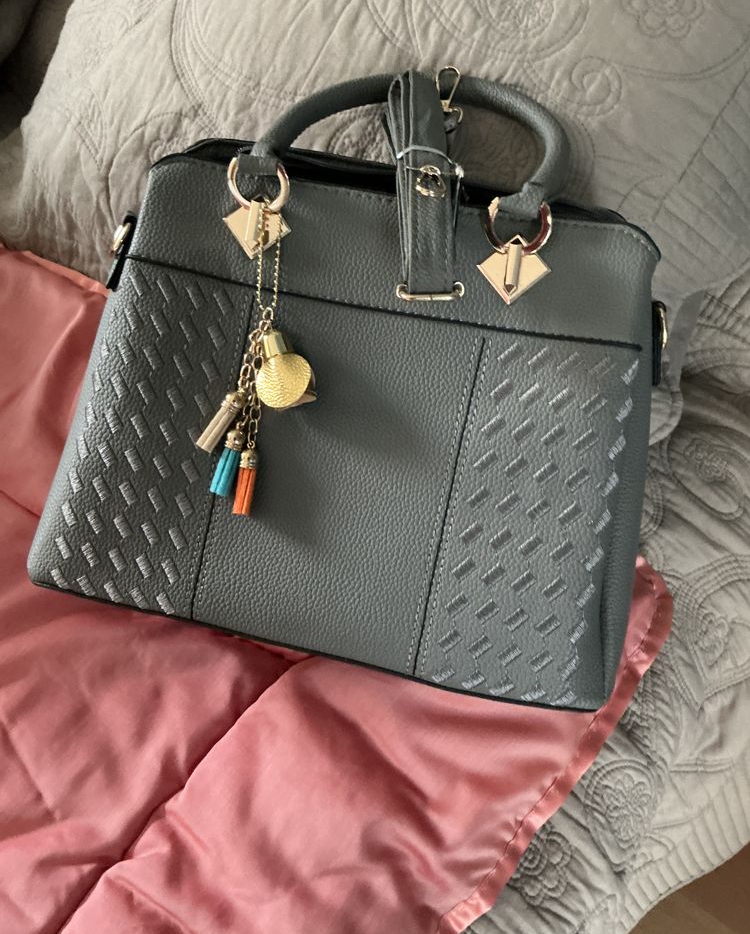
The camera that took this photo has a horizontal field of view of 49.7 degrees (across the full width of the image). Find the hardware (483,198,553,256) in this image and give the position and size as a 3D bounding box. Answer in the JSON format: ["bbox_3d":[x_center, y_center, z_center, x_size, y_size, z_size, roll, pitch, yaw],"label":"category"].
[{"bbox_3d":[0.077,-0.131,0.435,0.036,0.007,0.034,7,91,9],"label":"hardware"}]

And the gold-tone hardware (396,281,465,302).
[{"bbox_3d":[0.030,-0.096,0.443,0.037,0.007,0.011,2,90,9],"label":"gold-tone hardware"}]

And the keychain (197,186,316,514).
[{"bbox_3d":[-0.066,-0.065,0.450,0.064,0.027,0.180,6,91,9],"label":"keychain"}]

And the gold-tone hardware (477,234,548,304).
[{"bbox_3d":[0.075,-0.106,0.436,0.040,0.008,0.038,7,91,9],"label":"gold-tone hardware"}]

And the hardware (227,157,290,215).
[{"bbox_3d":[-0.066,-0.160,0.458,0.036,0.007,0.034,11,92,9],"label":"hardware"}]

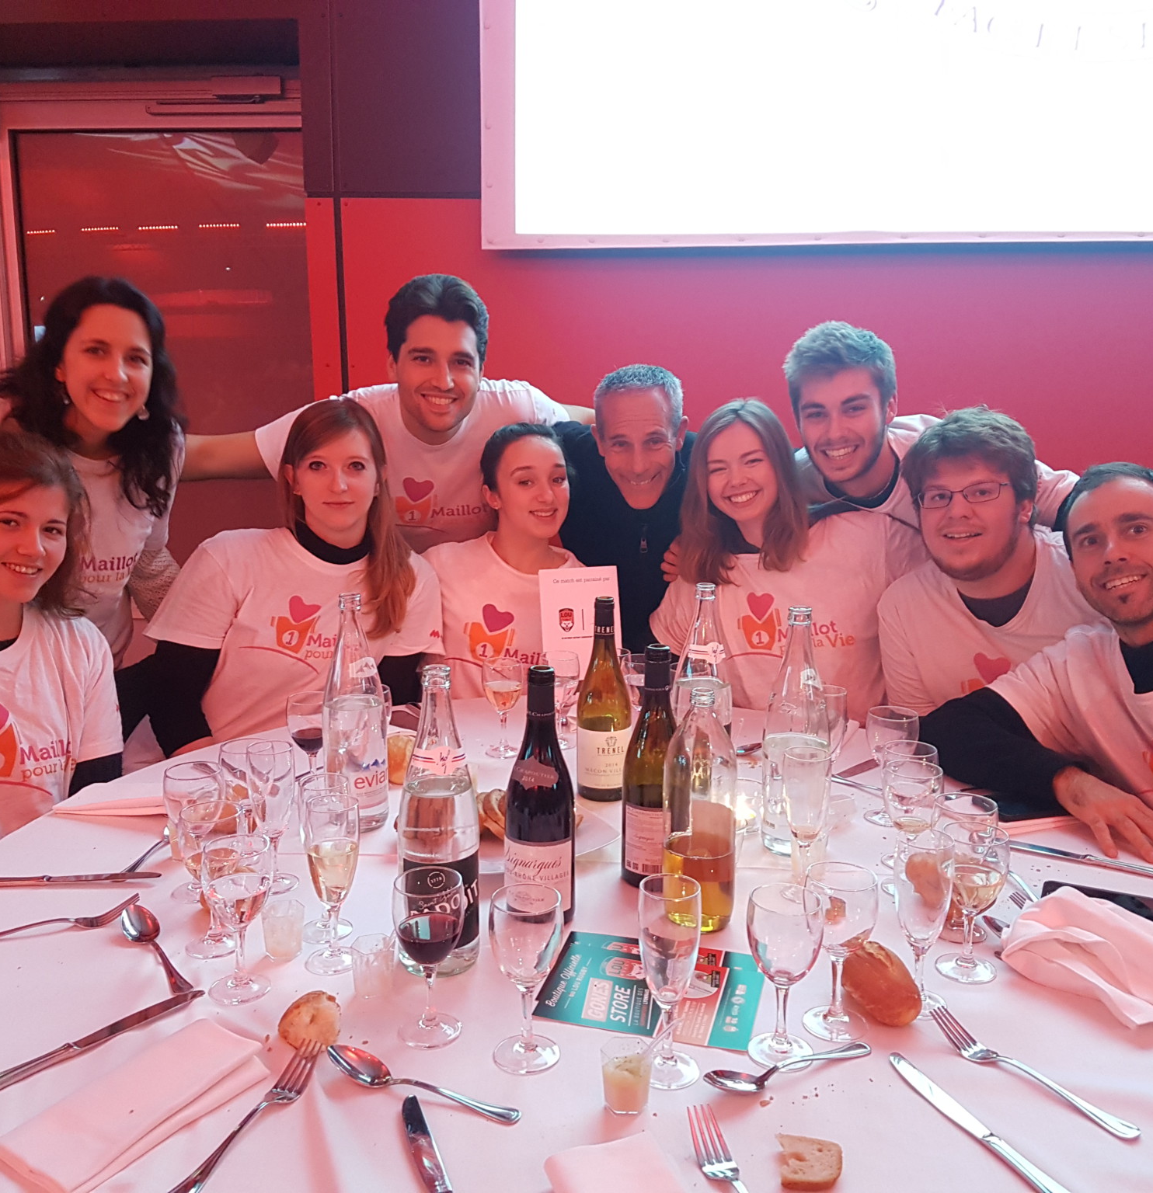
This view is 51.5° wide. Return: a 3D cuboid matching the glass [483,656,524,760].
[{"bbox_3d":[-0.122,0.188,2.009,0.069,0.155,0.069,1,11,0],"label":"glass"}]

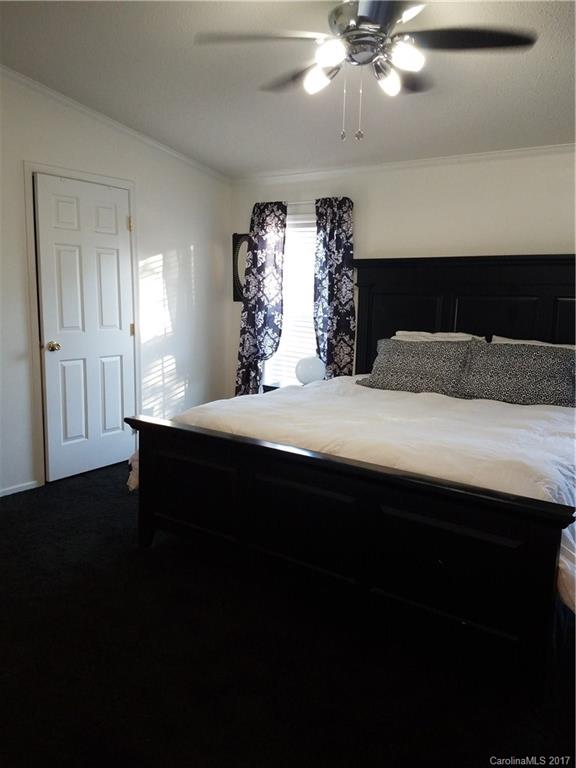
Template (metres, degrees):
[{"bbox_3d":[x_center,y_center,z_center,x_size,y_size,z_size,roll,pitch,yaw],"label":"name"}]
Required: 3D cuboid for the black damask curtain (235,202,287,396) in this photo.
[{"bbox_3d":[-0.248,-0.559,5.107,0.525,1.998,0.130,7,12,33],"label":"black damask curtain"}]

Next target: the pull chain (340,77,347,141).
[{"bbox_3d":[0.225,-1.105,2.308,0.022,0.248,0.022,7,12,33],"label":"pull chain"}]

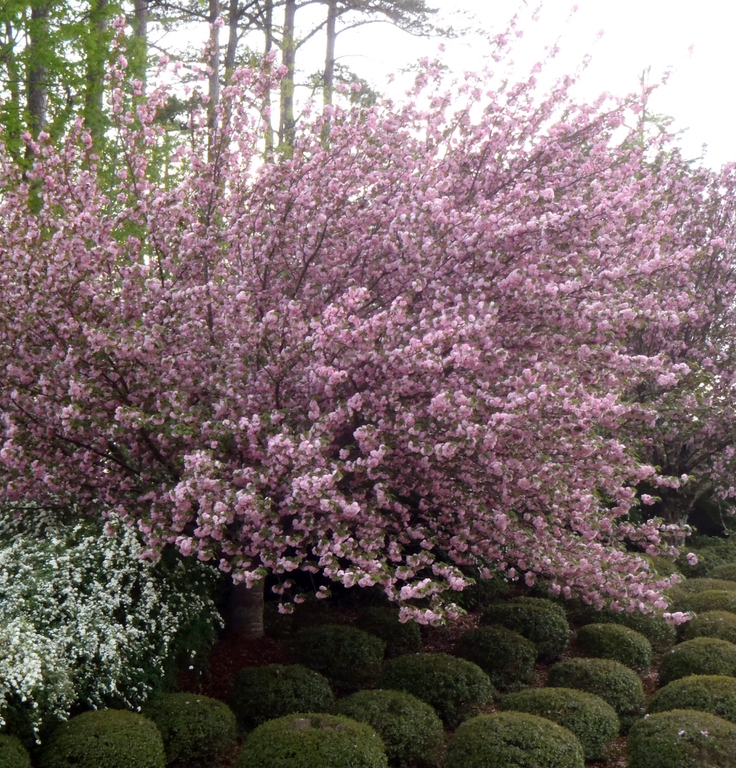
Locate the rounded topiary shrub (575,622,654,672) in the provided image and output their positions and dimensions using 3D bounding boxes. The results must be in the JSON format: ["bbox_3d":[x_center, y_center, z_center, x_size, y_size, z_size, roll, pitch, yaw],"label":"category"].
[{"bbox_3d":[2.126,2.266,19.980,0.675,0.385,0.675,0,1,0],"label":"rounded topiary shrub"}]

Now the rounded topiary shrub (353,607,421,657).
[{"bbox_3d":[0.161,2.185,20.610,0.652,0.378,0.652,0,1,0],"label":"rounded topiary shrub"}]

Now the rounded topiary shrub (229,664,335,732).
[{"bbox_3d":[-0.654,2.373,17.550,0.799,0.463,0.799,0,1,0],"label":"rounded topiary shrub"}]

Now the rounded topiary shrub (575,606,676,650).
[{"bbox_3d":[2.362,2.250,20.988,0.892,0.560,0.892,0,-2,0],"label":"rounded topiary shrub"}]

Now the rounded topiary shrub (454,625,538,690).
[{"bbox_3d":[1.164,2.463,20.888,0.761,0.560,0.761,0,-2,0],"label":"rounded topiary shrub"}]

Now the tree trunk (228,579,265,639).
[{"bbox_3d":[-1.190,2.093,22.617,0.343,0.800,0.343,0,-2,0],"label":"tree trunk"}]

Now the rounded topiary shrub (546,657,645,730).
[{"bbox_3d":[1.887,2.540,19.088,0.819,0.560,0.819,0,-2,0],"label":"rounded topiary shrub"}]

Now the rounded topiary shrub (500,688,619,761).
[{"bbox_3d":[1.375,2.438,16.605,0.856,0.480,0.856,0,1,0],"label":"rounded topiary shrub"}]

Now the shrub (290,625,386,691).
[{"bbox_3d":[-0.271,2.494,21.188,0.882,0.560,0.882,0,-2,0],"label":"shrub"}]

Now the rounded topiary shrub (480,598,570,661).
[{"bbox_3d":[1.407,2.158,20.610,0.804,0.466,0.804,0,1,0],"label":"rounded topiary shrub"}]

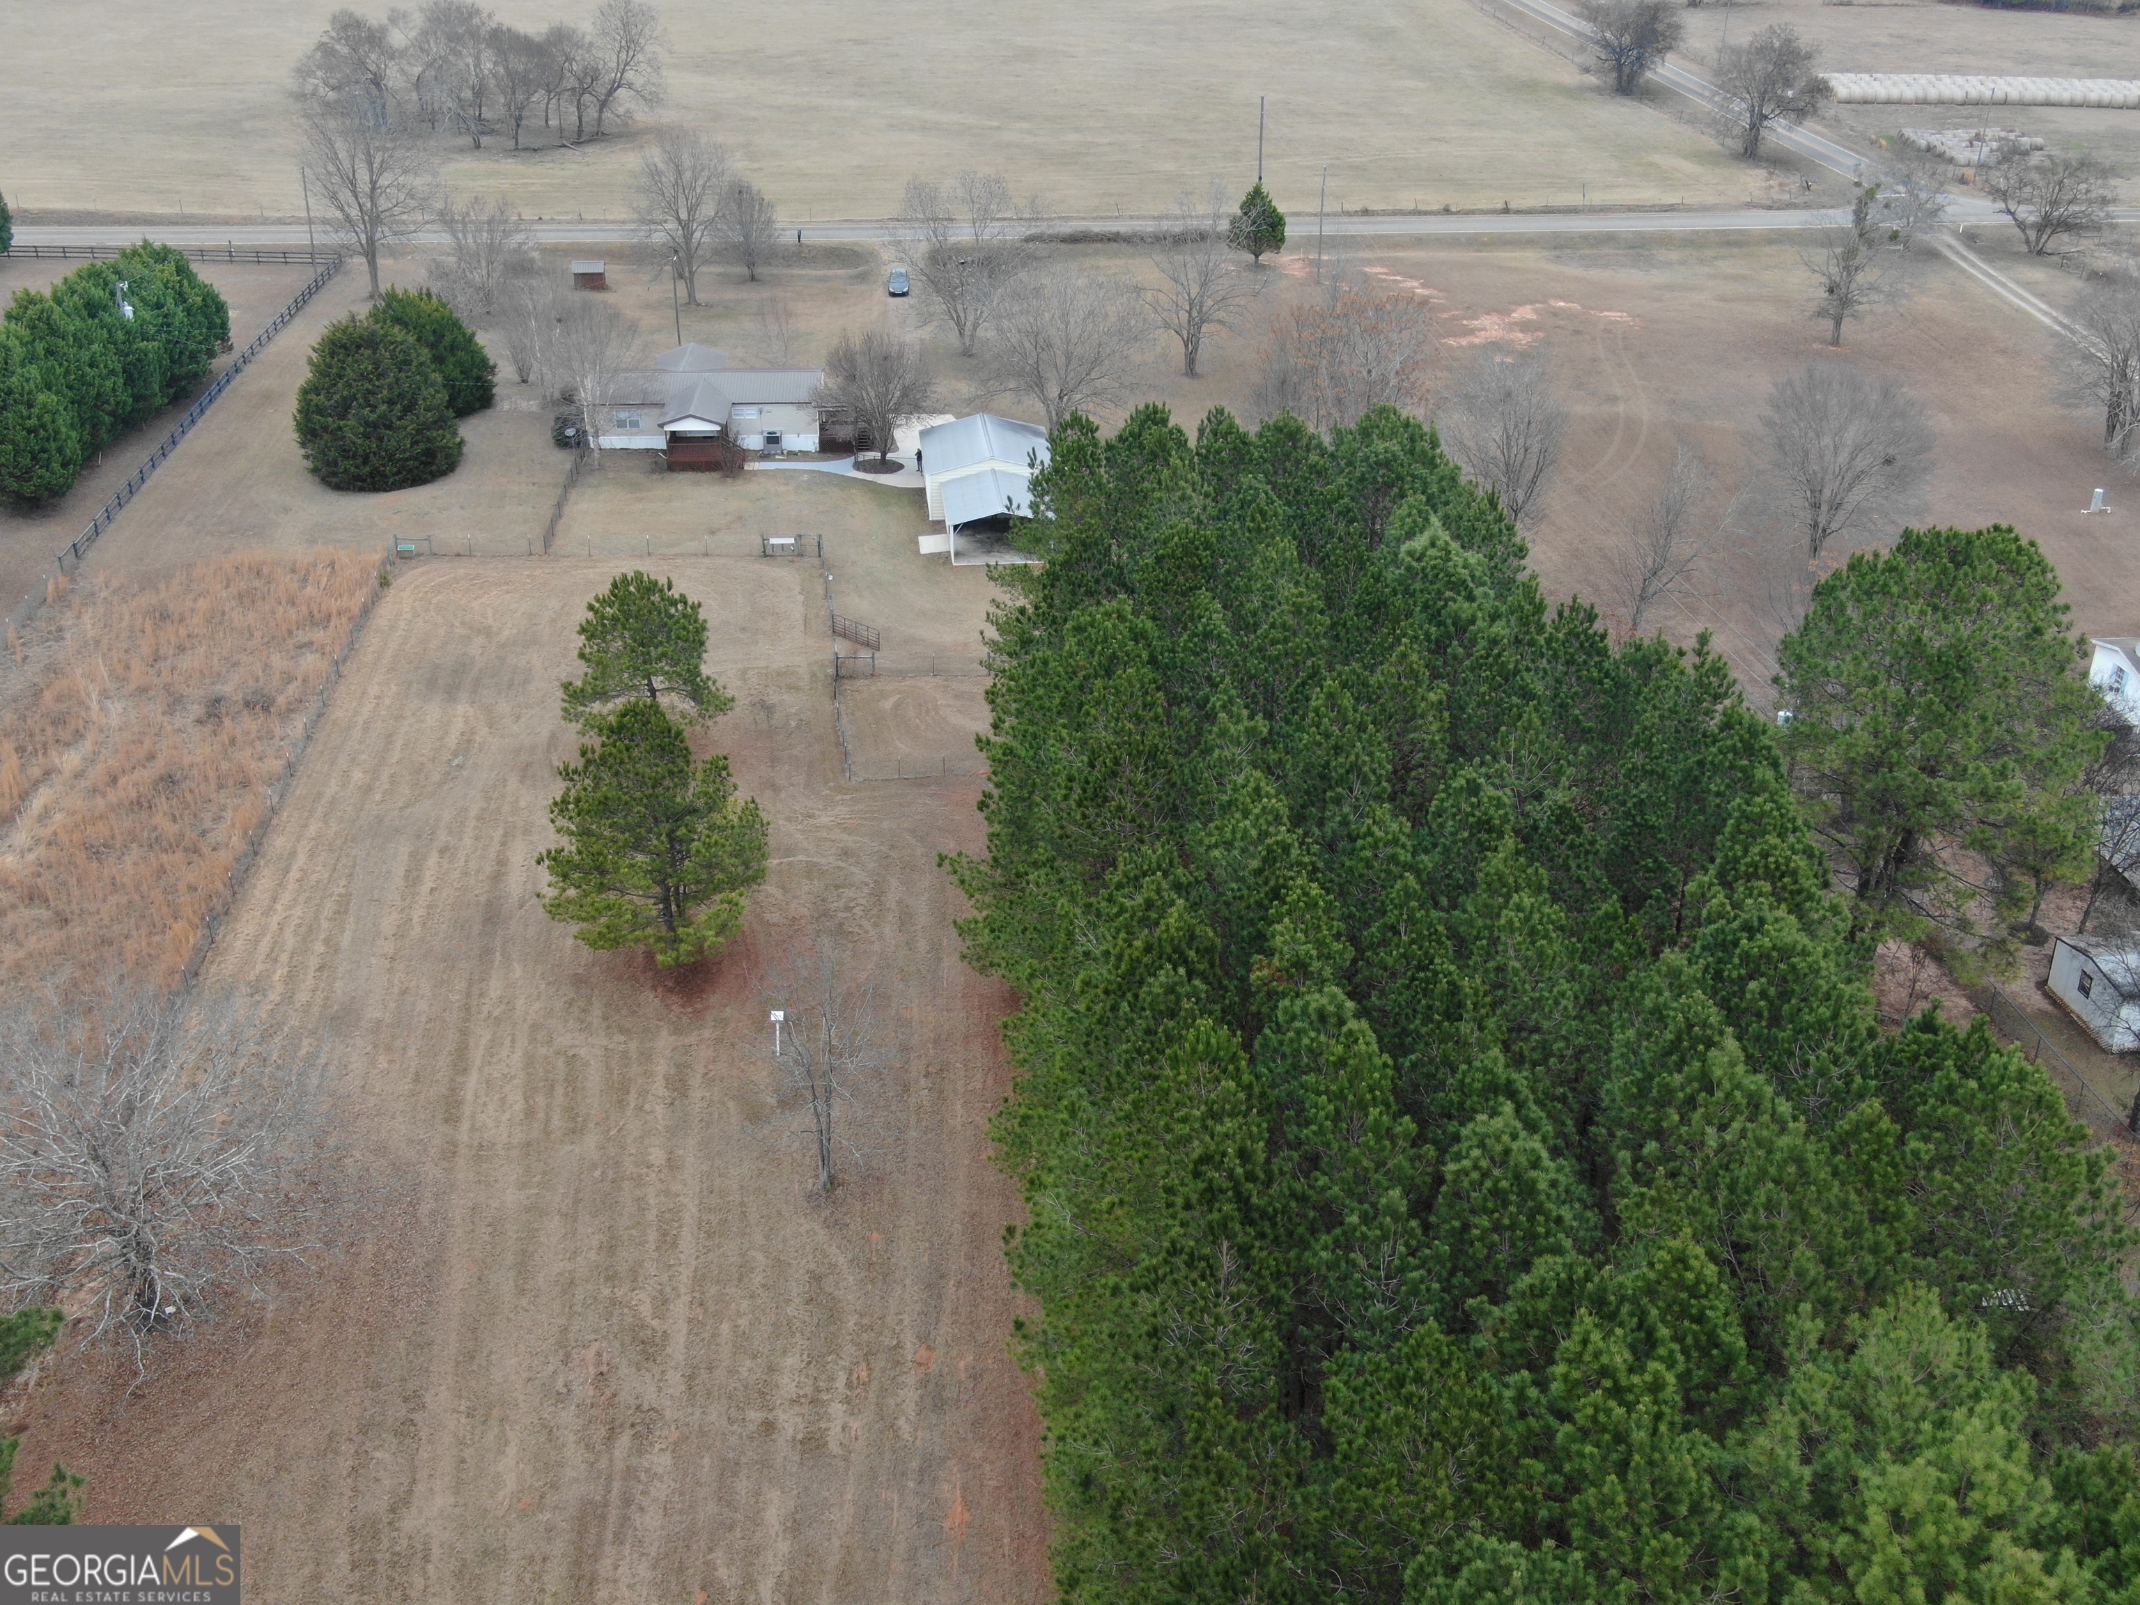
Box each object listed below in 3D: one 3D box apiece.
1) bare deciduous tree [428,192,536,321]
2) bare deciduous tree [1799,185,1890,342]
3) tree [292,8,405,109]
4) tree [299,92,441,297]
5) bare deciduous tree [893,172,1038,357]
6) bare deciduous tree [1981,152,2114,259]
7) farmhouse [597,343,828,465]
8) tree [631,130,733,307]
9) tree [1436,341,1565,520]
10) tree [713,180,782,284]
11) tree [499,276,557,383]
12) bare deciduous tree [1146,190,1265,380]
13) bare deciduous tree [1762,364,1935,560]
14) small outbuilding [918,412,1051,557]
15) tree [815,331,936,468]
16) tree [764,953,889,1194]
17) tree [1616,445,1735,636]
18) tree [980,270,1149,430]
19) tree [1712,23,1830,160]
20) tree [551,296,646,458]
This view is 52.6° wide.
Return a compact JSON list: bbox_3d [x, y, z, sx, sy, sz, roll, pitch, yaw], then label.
[{"bbox_3d":[-46.105,-42.882,169.967,8.401,9.768,8.149,0,26,0],"label":"bare deciduous tree"},{"bbox_3d":[58.913,-40.630,164.466,7.349,11.851,7.128,0,26,0],"label":"bare deciduous tree"},{"bbox_3d":[-85.310,-86.990,256.430,13.460,13.570,13.050,0,25,0],"label":"tree"},{"bbox_3d":[-55.840,-48.510,173.160,11.350,16.030,11.010,0,25,0],"label":"tree"},{"bbox_3d":[-7.582,-39.635,159.798,10.843,13.361,10.518,0,26,0],"label":"bare deciduous tree"},{"bbox_3d":[87.080,-53.220,192.380,11.730,9.130,11.380,0,25,0],"label":"bare deciduous tree"},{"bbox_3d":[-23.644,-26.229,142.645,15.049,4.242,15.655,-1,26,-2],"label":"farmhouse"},{"bbox_3d":[-30.520,-46.000,170.830,8.040,13.700,7.800,0,25,0],"label":"tree"},{"bbox_3d":[25.011,-21.070,125.345,7.433,10.752,7.210,0,26,0],"label":"tree"},{"bbox_3d":[-26.830,-47.540,180.270,5.710,8.400,5.530,0,25,0],"label":"tree"},{"bbox_3d":[-38.355,-33.407,153.372,3.909,7.458,3.792,0,26,0],"label":"tree"},{"bbox_3d":[9.611,-37.333,154.949,9.077,13.706,8.805,0,26,0],"label":"bare deciduous tree"},{"bbox_3d":[43.144,-18.748,120.311,9.629,11.236,9.341,0,26,0],"label":"bare deciduous tree"},{"bbox_3d":[-4.470,-18.110,124.100,7.600,3.800,17.000,-2,26,-5],"label":"small outbuilding"},{"bbox_3d":[-11.880,-24.880,132.840,7.280,8.450,7.060,0,25,0],"label":"tree"},{"bbox_3d":[-7.541,8.420,67.043,4.184,8.726,4.058,0,26,0],"label":"tree"},{"bbox_3d":[29.690,-12.950,106.880,5.850,9.590,5.680,0,25,0],"label":"tree"},{"bbox_3d":[-0.320,-28.190,137.190,10.690,10.760,10.370,0,25,0],"label":"tree"},{"bbox_3d":[77.316,-78.492,239.215,13.090,14.259,12.697,0,26,0],"label":"tree"},{"bbox_3d":[-28.940,-26.040,133.220,5.860,10.060,5.680,0,25,0],"label":"tree"}]

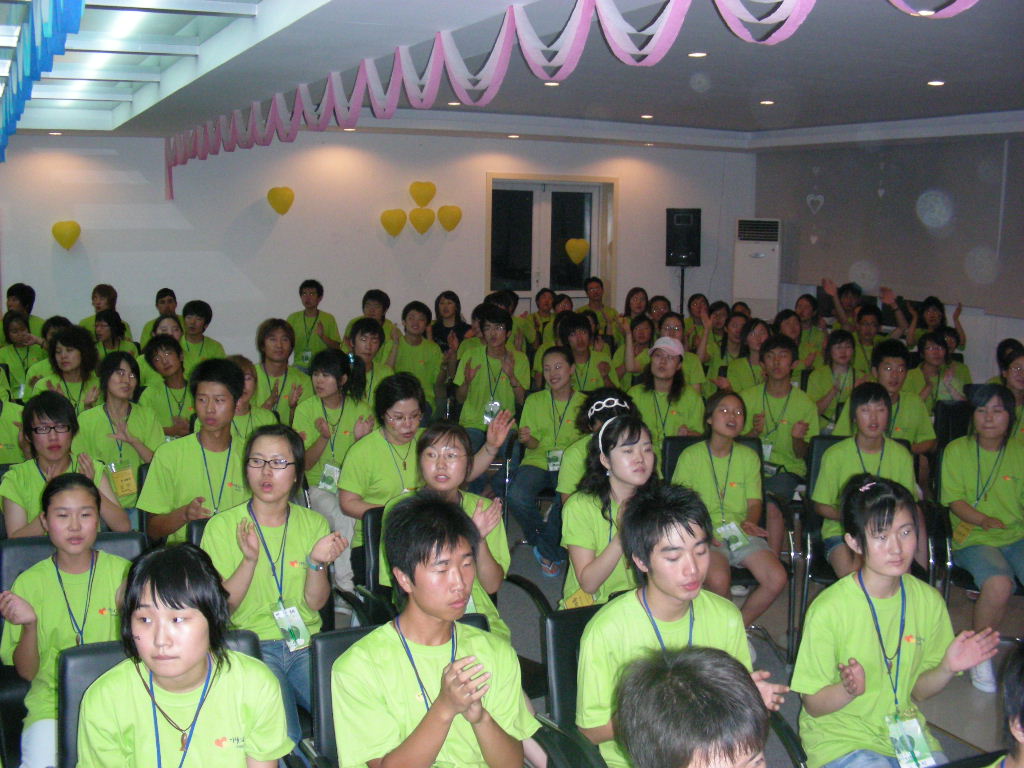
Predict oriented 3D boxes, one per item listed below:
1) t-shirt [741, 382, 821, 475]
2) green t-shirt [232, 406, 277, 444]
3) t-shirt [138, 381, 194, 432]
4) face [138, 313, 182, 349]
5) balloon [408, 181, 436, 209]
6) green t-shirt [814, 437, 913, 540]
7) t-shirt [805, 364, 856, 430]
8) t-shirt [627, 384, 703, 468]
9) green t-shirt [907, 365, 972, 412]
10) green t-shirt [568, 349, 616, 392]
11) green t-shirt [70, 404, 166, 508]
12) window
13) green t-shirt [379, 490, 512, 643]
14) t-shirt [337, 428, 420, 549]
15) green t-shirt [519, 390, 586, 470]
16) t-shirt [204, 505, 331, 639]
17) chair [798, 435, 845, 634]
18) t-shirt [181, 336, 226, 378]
[{"bbox_3d":[1.399,0.264,5.992,0.470,0.550,0.280,1,9,0],"label":"t-shirt"},{"bbox_3d":[-1.191,0.363,4.910,0.430,0.520,0.260,-1,9,-15],"label":"green t-shirt"},{"bbox_3d":[-1.733,0.219,5.736,0.410,0.480,0.250,-2,9,-17],"label":"t-shirt"},{"bbox_3d":[-2.115,-0.322,6.900,0.160,0.210,0.170,-2,9,-20],"label":"face"},{"bbox_3d":[-0.868,-1.838,10.922,0.250,0.260,0.170,-2,9,-23],"label":"balloon"},{"bbox_3d":[1.434,0.444,4.585,0.410,0.460,0.250,3,9,9],"label":"green t-shirt"},{"bbox_3d":[1.992,0.107,6.900,0.420,0.480,0.270,1,9,-5],"label":"t-shirt"},{"bbox_3d":[0.764,0.240,5.635,0.390,0.460,0.240,2,9,4],"label":"t-shirt"},{"bbox_3d":[2.656,0.115,7.000,0.430,0.480,0.270,1,9,-2],"label":"green t-shirt"},{"bbox_3d":[0.439,0.009,6.900,0.430,0.480,0.270,0,9,-12],"label":"green t-shirt"},{"bbox_3d":[-1.772,0.345,5.071,0.440,0.530,0.270,-1,9,-18],"label":"green t-shirt"},{"bbox_3d":[0.414,-1.561,12.400,1.460,1.420,0.150,-3,10,-25],"label":"window"},{"bbox_3d":[-0.210,0.572,3.557,0.410,0.490,0.250,-2,9,-18],"label":"green t-shirt"},{"bbox_3d":[-0.445,0.373,4.050,0.430,0.450,0.270,-4,10,-30],"label":"t-shirt"},{"bbox_3d":[0.226,0.260,5.756,0.420,0.470,0.270,0,9,-8],"label":"green t-shirt"},{"bbox_3d":[-0.760,0.571,3.480,0.400,0.430,0.260,-1,9,-18],"label":"t-shirt"},{"bbox_3d":[1.557,0.741,5.065,0.540,0.910,0.570,2,9,3],"label":"chair"},{"bbox_3d":[-1.956,-0.054,7.037,0.410,0.490,0.240,-1,9,-14],"label":"t-shirt"}]

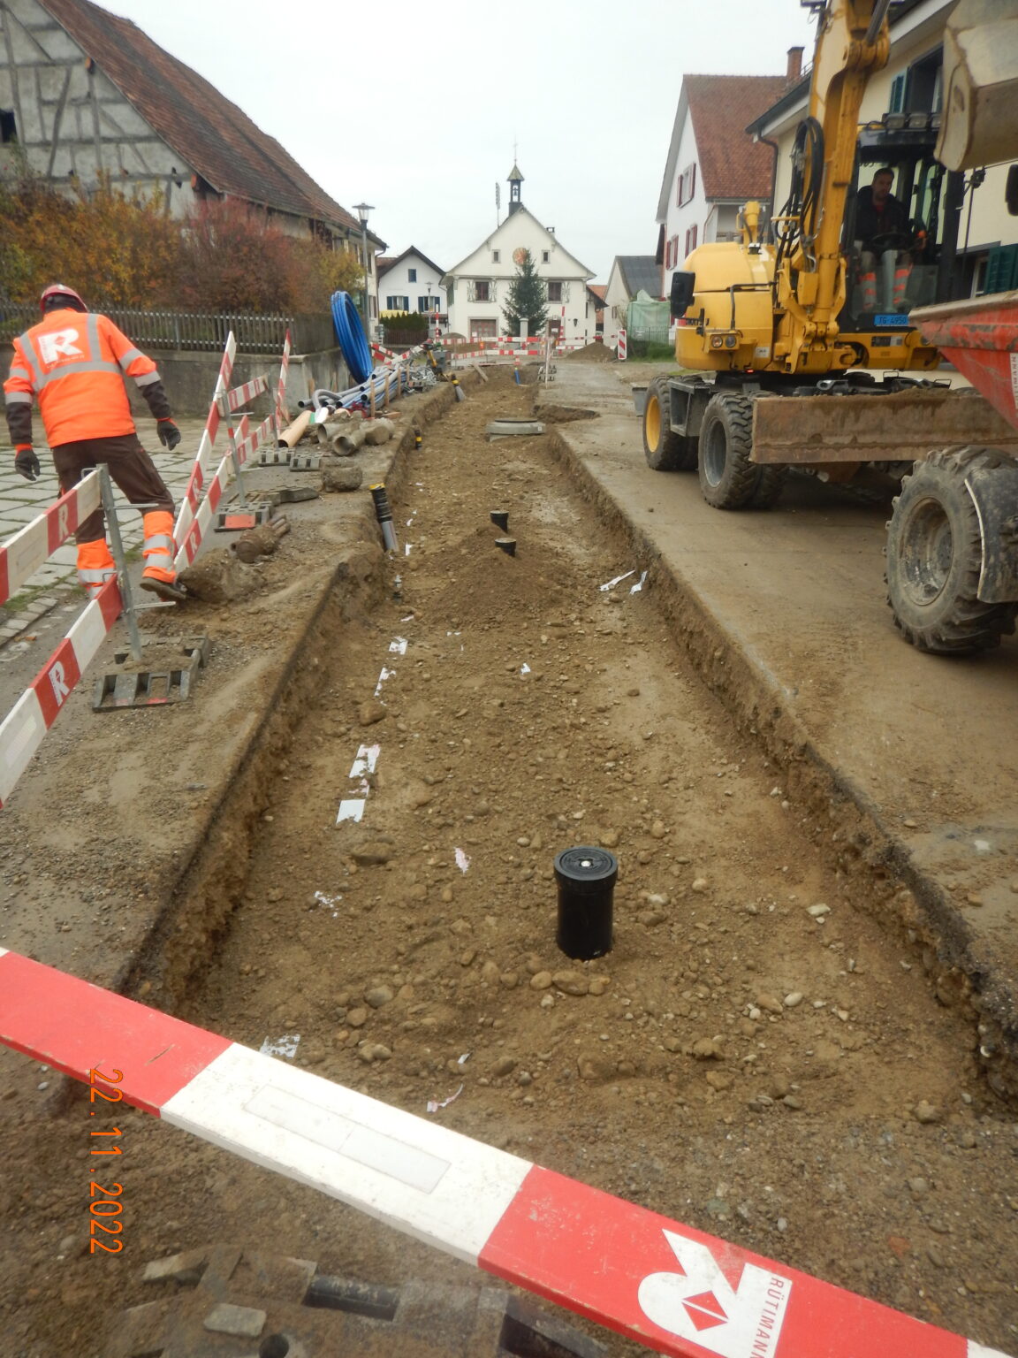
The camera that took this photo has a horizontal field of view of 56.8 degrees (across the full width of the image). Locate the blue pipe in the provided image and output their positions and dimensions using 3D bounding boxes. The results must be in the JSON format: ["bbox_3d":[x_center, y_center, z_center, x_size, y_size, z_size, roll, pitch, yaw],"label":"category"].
[{"bbox_3d":[-4.012,-8.686,23.977,0.400,2.300,2.250,-15,20,5],"label":"blue pipe"}]

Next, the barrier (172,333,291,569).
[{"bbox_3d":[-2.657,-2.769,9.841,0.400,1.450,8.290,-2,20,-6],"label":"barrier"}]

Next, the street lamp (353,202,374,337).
[{"bbox_3d":[-3.865,-10.543,25.922,0.620,4.650,0.620,0,20,0],"label":"street lamp"}]

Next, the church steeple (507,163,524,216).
[{"bbox_3d":[0.537,-38.015,73.303,1.350,3.840,1.350,-2,20,-6],"label":"church steeple"}]

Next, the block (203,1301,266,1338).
[{"bbox_3d":[-0.441,1.024,1.507,0.090,0.030,0.048,5,21,14],"label":"block"}]

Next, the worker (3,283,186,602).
[{"bbox_3d":[-2.379,-1.285,5.394,0.920,1.800,0.580,1,20,2],"label":"worker"}]

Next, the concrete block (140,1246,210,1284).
[{"bbox_3d":[-0.582,1.025,1.647,0.110,0.045,0.055,-7,21,-19],"label":"concrete block"}]

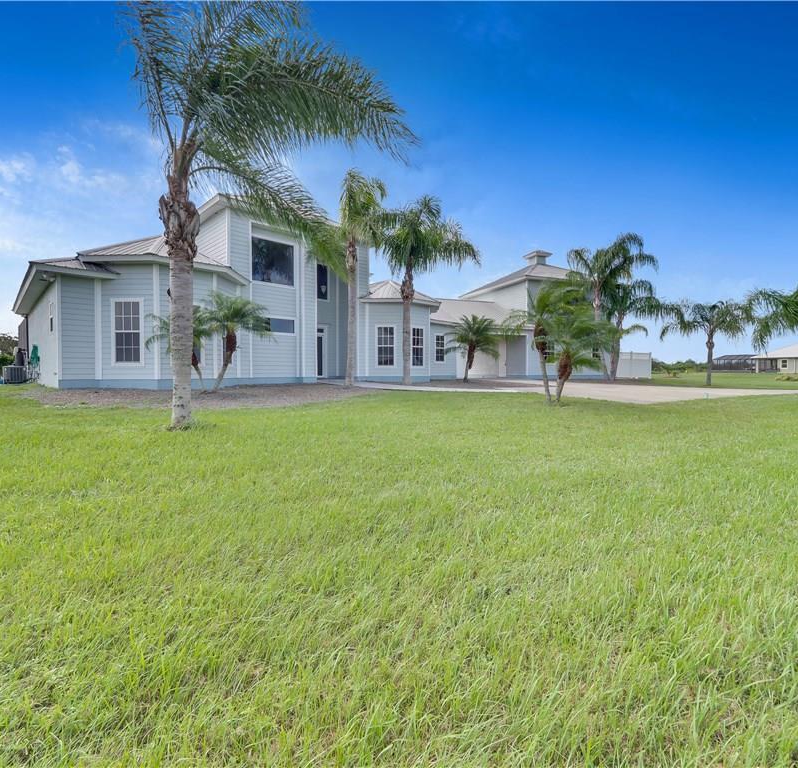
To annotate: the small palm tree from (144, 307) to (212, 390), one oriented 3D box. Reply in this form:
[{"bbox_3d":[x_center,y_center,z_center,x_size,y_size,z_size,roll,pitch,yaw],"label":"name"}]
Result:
[{"bbox_3d":[-5.747,-0.934,10.900,1.630,2.210,1.580,0,2,0],"label":"small palm tree"}]

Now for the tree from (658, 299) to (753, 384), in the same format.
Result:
[{"bbox_3d":[18.291,-2.445,25.000,4.690,5.190,4.550,0,2,0],"label":"tree"}]

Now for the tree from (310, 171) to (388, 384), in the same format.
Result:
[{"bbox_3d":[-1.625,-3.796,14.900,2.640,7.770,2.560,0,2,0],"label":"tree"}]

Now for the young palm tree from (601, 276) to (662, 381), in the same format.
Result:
[{"bbox_3d":[14.206,-3.330,25.300,3.390,6.230,3.290,0,2,0],"label":"young palm tree"}]

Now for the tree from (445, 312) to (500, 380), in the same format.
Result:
[{"bbox_3d":[3.582,-1.715,20.000,2.740,3.280,2.650,0,2,0],"label":"tree"}]

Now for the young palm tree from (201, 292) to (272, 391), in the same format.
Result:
[{"bbox_3d":[-4.276,-1.119,10.900,1.810,2.580,1.760,0,2,0],"label":"young palm tree"}]

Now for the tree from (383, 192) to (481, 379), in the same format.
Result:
[{"bbox_3d":[1.290,-3.884,17.200,4.150,7.810,4.030,0,2,0],"label":"tree"}]

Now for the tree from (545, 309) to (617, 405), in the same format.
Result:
[{"bbox_3d":[4.528,-0.716,10.400,1.750,2.460,1.700,0,2,0],"label":"tree"}]

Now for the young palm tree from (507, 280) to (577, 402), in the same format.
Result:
[{"bbox_3d":[3.581,-1.067,10.400,1.710,3.060,1.650,0,2,0],"label":"young palm tree"}]

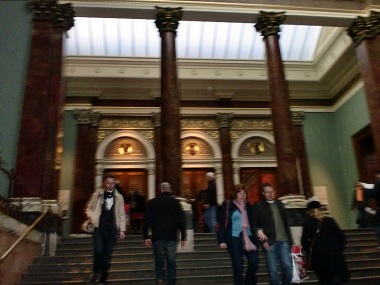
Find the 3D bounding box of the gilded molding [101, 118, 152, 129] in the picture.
[{"bbox_3d":[-2.620,-0.776,15.967,2.155,0.476,0.154,0,-18,-6],"label":"gilded molding"}]

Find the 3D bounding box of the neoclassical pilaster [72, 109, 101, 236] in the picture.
[{"bbox_3d":[-4.101,1.372,14.801,1.042,5.524,0.675,0,-18,-6],"label":"neoclassical pilaster"}]

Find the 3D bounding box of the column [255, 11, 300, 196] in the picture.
[{"bbox_3d":[2.156,-1.022,9.283,0.656,4.767,0.656,0,-18,-6],"label":"column"}]

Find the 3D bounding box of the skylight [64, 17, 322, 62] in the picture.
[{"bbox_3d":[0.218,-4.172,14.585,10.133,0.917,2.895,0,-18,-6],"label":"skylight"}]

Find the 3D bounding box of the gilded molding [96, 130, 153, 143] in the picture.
[{"bbox_3d":[-2.631,-0.258,15.792,2.334,0.501,0.154,0,-18,-6],"label":"gilded molding"}]

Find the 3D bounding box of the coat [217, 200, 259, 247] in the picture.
[{"bbox_3d":[0.808,1.379,6.539,0.647,0.772,0.357,4,-19,-18],"label":"coat"}]

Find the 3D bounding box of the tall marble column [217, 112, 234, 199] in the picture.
[{"bbox_3d":[1.556,1.394,15.533,0.656,5.524,0.531,0,-18,-6],"label":"tall marble column"}]

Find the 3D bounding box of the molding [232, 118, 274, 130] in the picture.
[{"bbox_3d":[2.836,-0.793,16.588,2.216,0.523,0.154,0,-18,-6],"label":"molding"}]

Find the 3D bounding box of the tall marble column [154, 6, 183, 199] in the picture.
[{"bbox_3d":[-0.465,-1.027,8.990,0.656,4.748,0.656,0,-18,-6],"label":"tall marble column"}]

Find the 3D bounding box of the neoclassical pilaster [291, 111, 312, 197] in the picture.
[{"bbox_3d":[4.715,1.319,15.679,0.656,5.524,0.531,0,-18,-6],"label":"neoclassical pilaster"}]

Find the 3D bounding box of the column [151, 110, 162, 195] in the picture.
[{"bbox_3d":[-1.131,1.398,15.229,0.656,5.524,0.482,0,-18,-6],"label":"column"}]

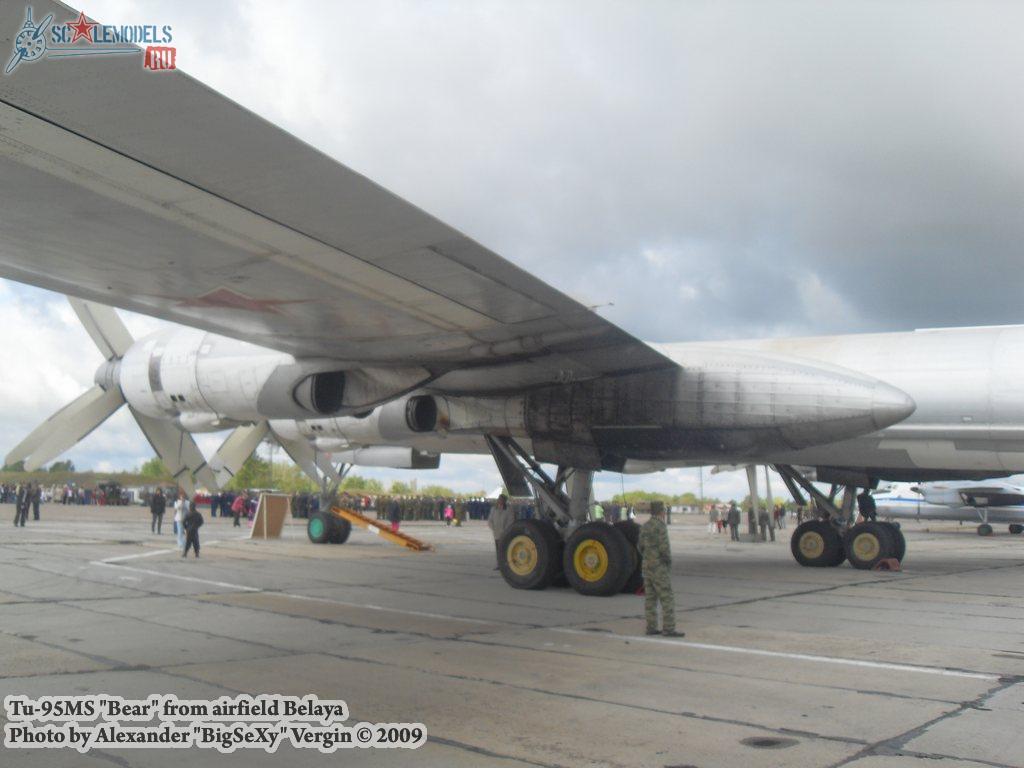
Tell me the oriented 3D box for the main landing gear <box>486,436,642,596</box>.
[{"bbox_3d":[1.016,2.497,20.242,3.500,3.000,1.550,-4,-8,40],"label":"main landing gear"}]

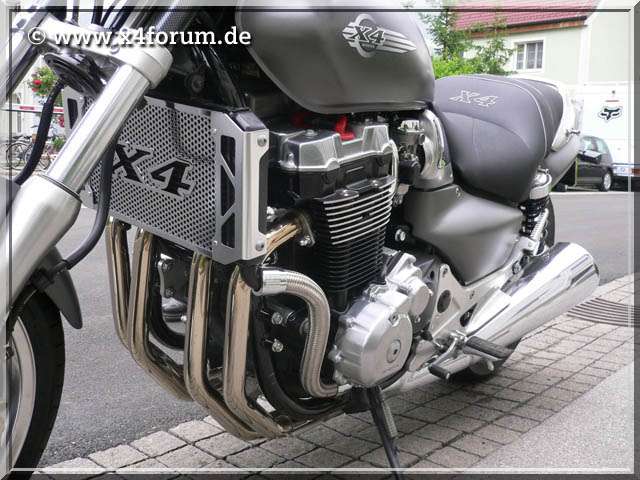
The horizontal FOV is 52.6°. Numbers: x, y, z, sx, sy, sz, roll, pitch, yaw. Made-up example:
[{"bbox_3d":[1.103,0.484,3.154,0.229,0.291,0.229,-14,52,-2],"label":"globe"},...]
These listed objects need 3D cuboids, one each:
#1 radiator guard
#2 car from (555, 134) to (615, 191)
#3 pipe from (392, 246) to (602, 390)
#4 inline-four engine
[{"bbox_3d":[-0.245,-0.114,0.985,0.450,0.208,0.060,20,24,39],"label":"radiator guard"},{"bbox_3d":[6.170,-1.988,16.617,3.900,1.450,1.680,-6,10,-44],"label":"car"},{"bbox_3d":[0.474,0.199,1.677,0.790,0.145,0.150,-20,28,-36],"label":"pipe"},{"bbox_3d":[-0.105,-0.085,1.162,0.430,0.360,0.270,20,24,39],"label":"inline-four engine"}]

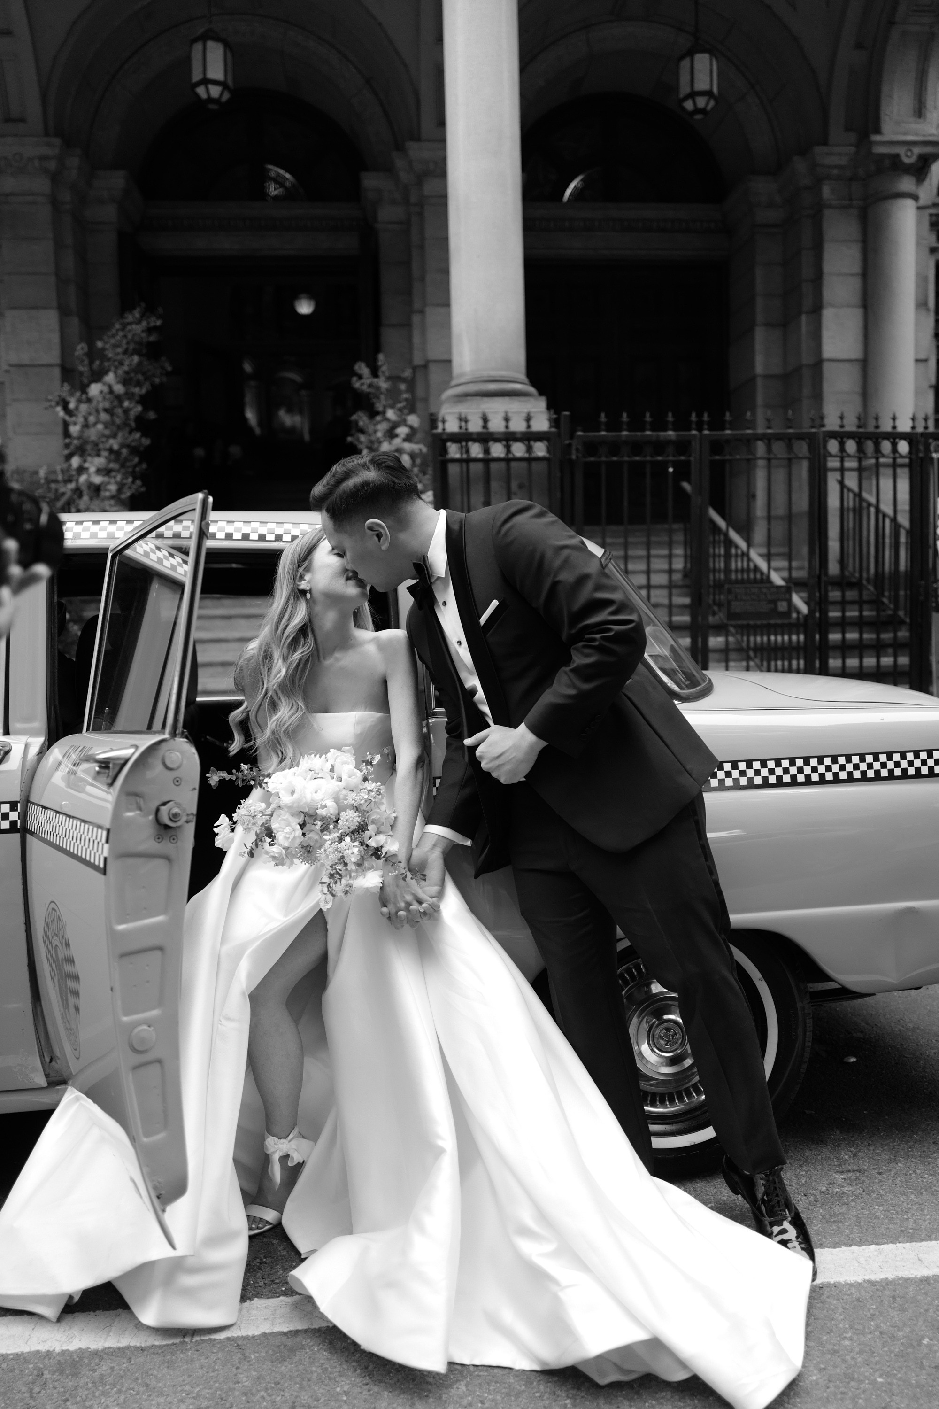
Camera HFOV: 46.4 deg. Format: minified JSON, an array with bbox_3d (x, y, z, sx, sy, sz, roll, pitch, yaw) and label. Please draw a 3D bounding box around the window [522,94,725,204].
[{"bbox_3d":[1.489,-5.530,10.931,2.189,1.066,0.150,-2,5,-5],"label":"window"}]

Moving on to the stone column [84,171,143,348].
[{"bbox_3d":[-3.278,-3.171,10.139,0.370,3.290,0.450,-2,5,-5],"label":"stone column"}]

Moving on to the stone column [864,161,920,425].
[{"bbox_3d":[3.781,-3.522,9.821,0.460,2.568,0.460,-2,5,-5],"label":"stone column"}]

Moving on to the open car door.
[{"bbox_3d":[-0.680,0.257,2.068,0.170,1.190,0.898,-4,5,-29],"label":"open car door"}]

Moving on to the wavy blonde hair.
[{"bbox_3d":[-0.351,-0.117,2.270,0.220,0.480,0.240,2,6,35],"label":"wavy blonde hair"}]

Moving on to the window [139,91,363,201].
[{"bbox_3d":[-2.118,-5.404,10.630,2.145,1.047,0.150,-2,5,-5],"label":"window"}]

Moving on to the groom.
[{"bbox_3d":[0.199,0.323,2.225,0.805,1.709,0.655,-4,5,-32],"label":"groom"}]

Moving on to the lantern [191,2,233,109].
[{"bbox_3d":[-1.870,-4.710,7.954,0.289,0.767,0.289,-2,5,-5],"label":"lantern"}]

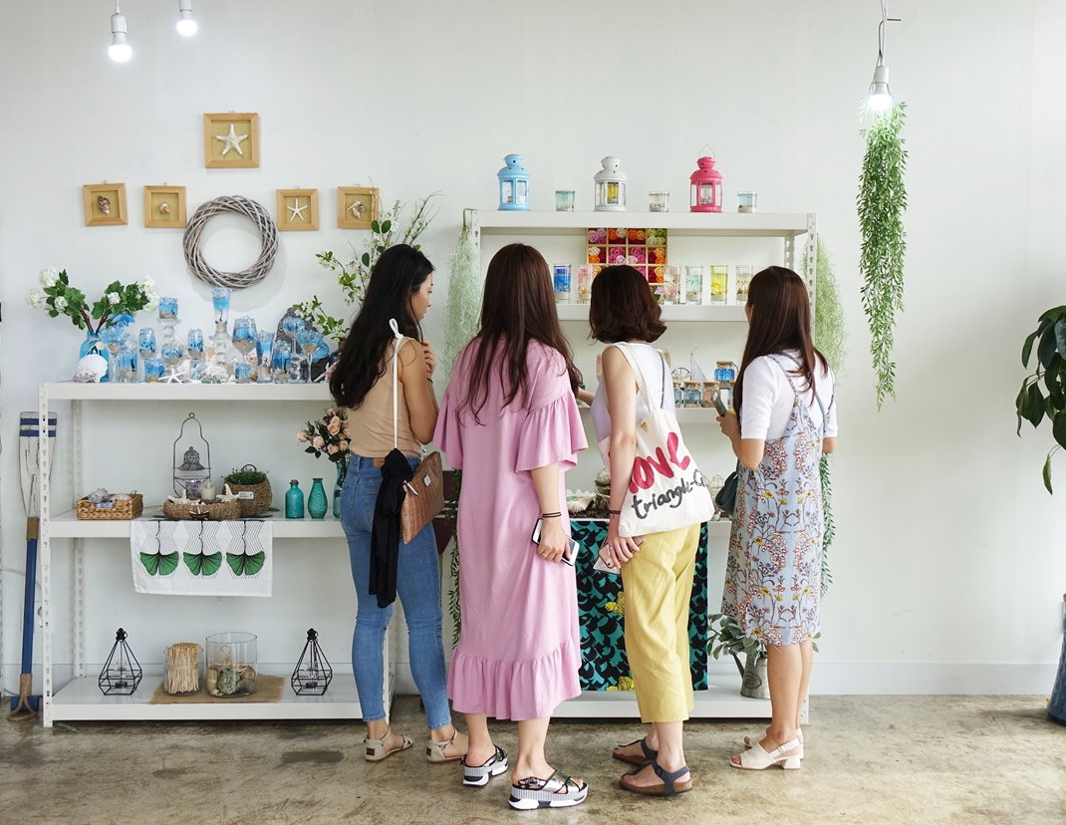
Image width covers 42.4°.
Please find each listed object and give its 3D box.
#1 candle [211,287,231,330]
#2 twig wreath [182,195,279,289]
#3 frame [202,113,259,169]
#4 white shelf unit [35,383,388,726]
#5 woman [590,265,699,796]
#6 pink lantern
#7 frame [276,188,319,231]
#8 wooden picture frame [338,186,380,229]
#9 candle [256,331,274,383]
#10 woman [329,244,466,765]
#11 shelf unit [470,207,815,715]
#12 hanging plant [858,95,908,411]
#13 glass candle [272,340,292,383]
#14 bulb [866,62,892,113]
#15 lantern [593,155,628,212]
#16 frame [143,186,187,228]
[{"bbox_3d":[-1.110,-0.362,4.904,0.072,0.168,0.072,0,3,-2],"label":"candle"},{"bbox_3d":[-1.115,-0.627,5.073,0.345,0.345,0.065,0,3,-2],"label":"twig wreath"},{"bbox_3d":[-1.116,-1.008,5.096,0.200,0.200,0.030,0,3,-2],"label":"frame"},{"bbox_3d":[-1.110,0.491,4.967,1.200,1.200,0.370,0,3,-2],"label":"white shelf unit"},{"bbox_3d":[0.344,0.343,4.217,0.330,1.590,0.440,2,4,33],"label":"woman"},{"bbox_3d":[0.612,-0.799,4.842,0.118,0.208,0.118,0,3,-2],"label":"pink lantern"},{"bbox_3d":[-0.876,-0.753,5.120,0.159,0.156,0.032,0,3,-2],"label":"frame"},{"bbox_3d":[-0.651,-0.761,5.126,0.154,0.157,0.032,0,3,-2],"label":"wooden picture frame"},{"bbox_3d":[-0.941,-0.194,4.823,0.071,0.184,0.071,0,3,-2],"label":"candle"},{"bbox_3d":[-0.437,0.297,4.452,0.430,1.650,0.360,3,4,43],"label":"woman"},{"bbox_3d":[0.381,0.196,5.006,1.200,1.800,0.400,0,3,-2],"label":"shelf unit"},{"bbox_3d":[1.064,-0.479,4.184,0.153,0.945,0.150,0,3,-2],"label":"hanging plant"},{"bbox_3d":[-0.878,-0.177,4.821,0.064,0.152,0.064,0,3,-2],"label":"glass candle"},{"bbox_3d":[1.071,-0.996,4.236,0.066,0.140,0.066,0,3,-2],"label":"bulb"},{"bbox_3d":[0.276,-0.805,4.889,0.121,0.210,0.121,0,3,-2],"label":"lantern"},{"bbox_3d":[-1.364,-0.762,5.102,0.153,0.153,0.030,0,3,-2],"label":"frame"}]

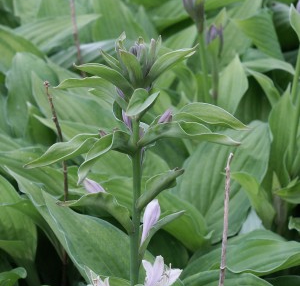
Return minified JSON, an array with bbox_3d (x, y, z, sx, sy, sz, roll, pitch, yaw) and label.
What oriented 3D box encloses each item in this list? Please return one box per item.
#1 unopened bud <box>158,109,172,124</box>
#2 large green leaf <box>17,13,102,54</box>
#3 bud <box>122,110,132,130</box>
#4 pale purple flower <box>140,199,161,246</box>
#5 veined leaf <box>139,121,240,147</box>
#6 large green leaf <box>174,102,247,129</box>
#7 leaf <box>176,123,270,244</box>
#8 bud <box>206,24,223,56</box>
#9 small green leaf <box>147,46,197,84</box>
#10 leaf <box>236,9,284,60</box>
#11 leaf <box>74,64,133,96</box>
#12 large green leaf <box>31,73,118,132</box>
[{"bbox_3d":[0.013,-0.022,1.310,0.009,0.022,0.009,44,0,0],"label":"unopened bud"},{"bbox_3d":[-0.136,-0.163,2.200,0.125,0.030,0.075,-13,39,6],"label":"large green leaf"},{"bbox_3d":[-0.019,-0.019,1.300,0.009,0.022,0.009,-24,6,0],"label":"bud"},{"bbox_3d":[0.000,0.071,1.330,0.013,0.041,0.013,18,12,0],"label":"pale purple flower"},{"bbox_3d":[0.037,-0.007,1.410,0.095,0.021,0.026,0,23,12],"label":"veined leaf"},{"bbox_3d":[0.056,-0.025,1.450,0.072,0.022,0.028,12,21,-12],"label":"large green leaf"},{"bbox_3d":[0.085,0.044,1.750,0.102,0.035,0.140,16,58,15],"label":"leaf"},{"bbox_3d":[0.071,-0.114,1.660,0.018,0.035,0.018,0,16,0],"label":"bud"},{"bbox_3d":[0.018,-0.067,1.280,0.054,0.013,0.020,-36,41,1],"label":"small green leaf"},{"bbox_3d":[0.129,-0.126,1.750,0.055,0.030,0.075,-25,65,-37],"label":"leaf"},{"bbox_3d":[-0.046,-0.063,1.490,0.064,0.018,0.024,26,23,-12],"label":"leaf"},{"bbox_3d":[-0.098,-0.055,2.000,0.125,0.030,0.080,28,44,6],"label":"large green leaf"}]

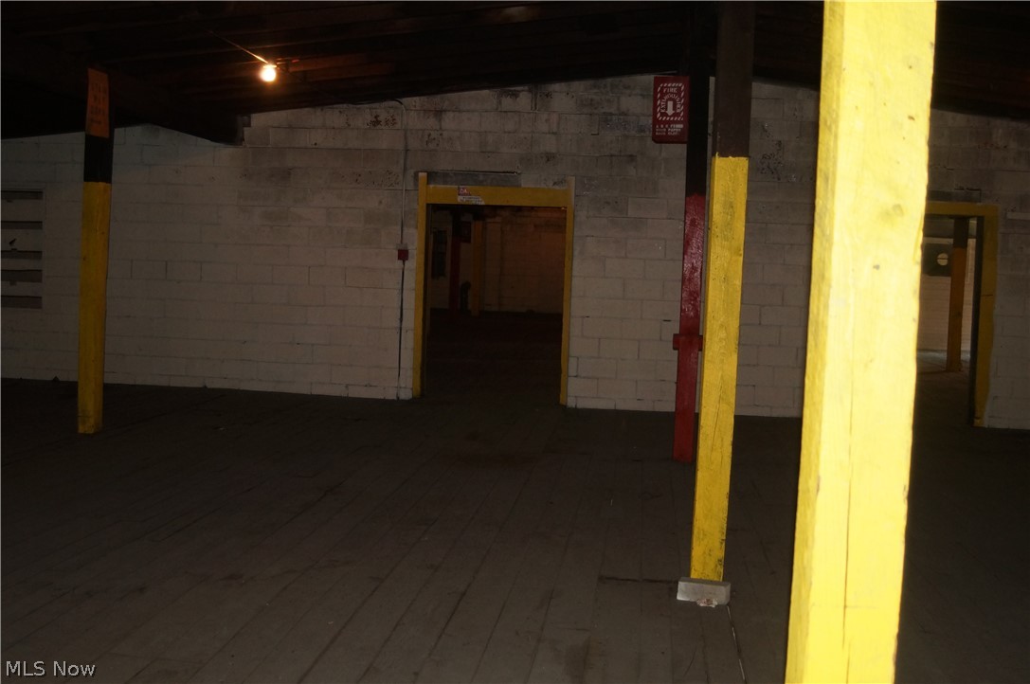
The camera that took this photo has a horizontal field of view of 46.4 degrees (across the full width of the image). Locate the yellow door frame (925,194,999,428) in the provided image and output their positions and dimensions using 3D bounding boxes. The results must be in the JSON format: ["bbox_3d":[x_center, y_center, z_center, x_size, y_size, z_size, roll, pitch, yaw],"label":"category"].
[{"bbox_3d":[3.978,-0.288,11.864,1.380,2.210,0.250,3,4,6],"label":"yellow door frame"}]

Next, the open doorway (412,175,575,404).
[{"bbox_3d":[-0.210,-0.539,12.334,1.588,2.330,0.250,3,4,6],"label":"open doorway"}]

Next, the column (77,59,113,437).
[{"bbox_3d":[-3.269,-0.698,9.327,0.150,2.820,0.150,3,4,6],"label":"column"}]

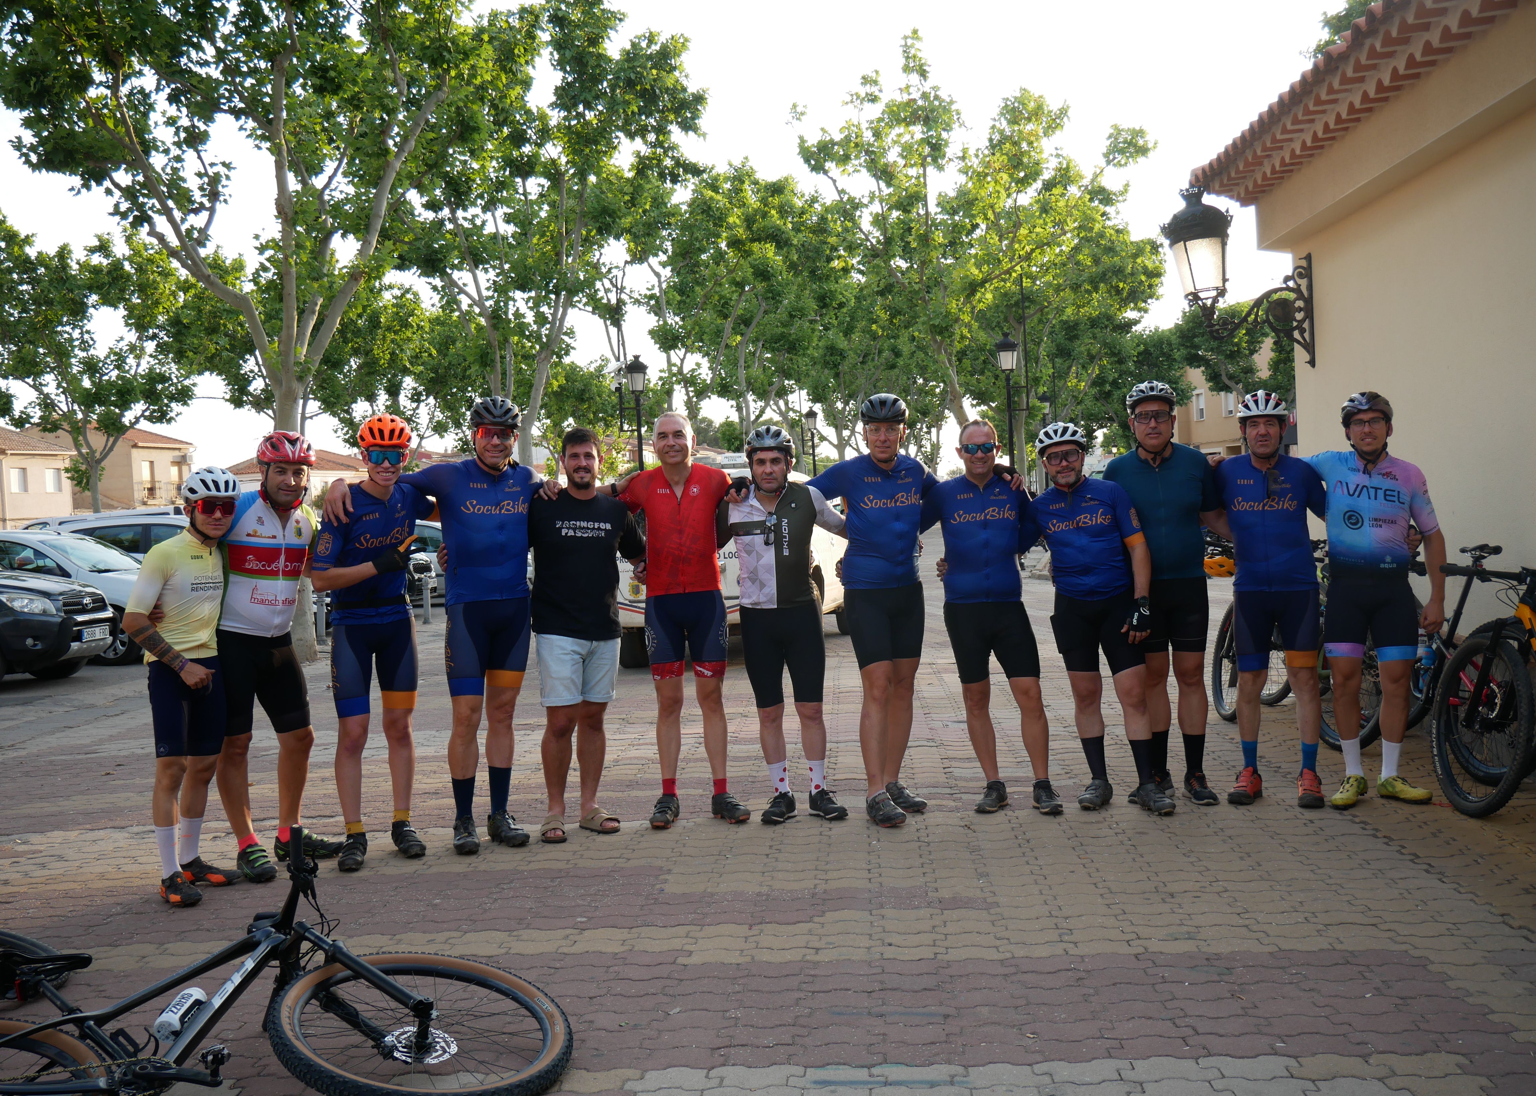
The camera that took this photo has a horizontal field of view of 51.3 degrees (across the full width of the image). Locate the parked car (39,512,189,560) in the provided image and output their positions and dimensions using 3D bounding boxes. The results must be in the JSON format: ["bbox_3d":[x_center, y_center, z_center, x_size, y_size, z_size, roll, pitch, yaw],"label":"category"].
[{"bbox_3d":[-7.607,0.335,21.304,4.250,1.570,1.800,-2,2,4],"label":"parked car"}]

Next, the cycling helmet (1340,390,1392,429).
[{"bbox_3d":[2.677,-0.620,7.150,0.220,0.165,0.275,-2,1,16],"label":"cycling helmet"}]

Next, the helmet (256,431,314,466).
[{"bbox_3d":[-1.951,-0.398,6.471,0.215,0.160,0.275,1,2,-23],"label":"helmet"}]

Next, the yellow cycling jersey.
[{"bbox_3d":[-2.348,0.187,6.400,0.440,0.540,0.300,-3,2,-40],"label":"yellow cycling jersey"}]

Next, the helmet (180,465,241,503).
[{"bbox_3d":[-2.150,-0.241,6.171,0.215,0.160,0.275,-4,2,-30],"label":"helmet"}]

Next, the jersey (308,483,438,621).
[{"bbox_3d":[-1.638,0.020,6.640,0.520,0.590,0.300,-3,1,-20],"label":"jersey"}]

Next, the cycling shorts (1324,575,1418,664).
[{"bbox_3d":[2.586,0.288,6.845,0.410,0.430,0.280,-2,2,18],"label":"cycling shorts"}]

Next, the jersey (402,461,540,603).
[{"bbox_3d":[-1.255,-0.068,6.723,0.590,0.620,0.280,-2,0,-19],"label":"jersey"}]

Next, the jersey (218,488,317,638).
[{"bbox_3d":[-2.033,0.063,6.453,0.470,0.600,0.310,-4,2,-35],"label":"jersey"}]

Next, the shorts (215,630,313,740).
[{"bbox_3d":[-2.028,0.536,6.429,0.365,0.440,0.270,-2,0,-25],"label":"shorts"}]

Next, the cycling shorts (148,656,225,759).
[{"bbox_3d":[-2.203,0.597,6.048,0.295,0.400,0.245,-2,0,-29],"label":"cycling shorts"}]

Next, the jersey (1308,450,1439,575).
[{"bbox_3d":[2.563,-0.149,6.832,0.620,0.570,0.300,-2,2,17],"label":"jersey"}]

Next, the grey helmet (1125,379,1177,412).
[{"bbox_3d":[1.676,-0.659,6.996,0.215,0.160,0.275,-2,2,12],"label":"grey helmet"}]

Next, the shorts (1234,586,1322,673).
[{"bbox_3d":[2.197,0.342,6.909,0.390,0.410,0.270,-2,2,15],"label":"shorts"}]

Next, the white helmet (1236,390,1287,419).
[{"bbox_3d":[2.176,-0.626,7.034,0.220,0.155,0.275,-2,0,19],"label":"white helmet"}]

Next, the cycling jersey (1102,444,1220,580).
[{"bbox_3d":[1.810,-0.166,7.380,0.560,0.625,0.300,-2,1,12],"label":"cycling jersey"}]

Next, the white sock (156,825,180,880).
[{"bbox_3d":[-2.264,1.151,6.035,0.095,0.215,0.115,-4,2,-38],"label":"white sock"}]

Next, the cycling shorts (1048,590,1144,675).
[{"bbox_3d":[1.460,0.360,7.058,0.410,0.410,0.270,-2,0,14],"label":"cycling shorts"}]

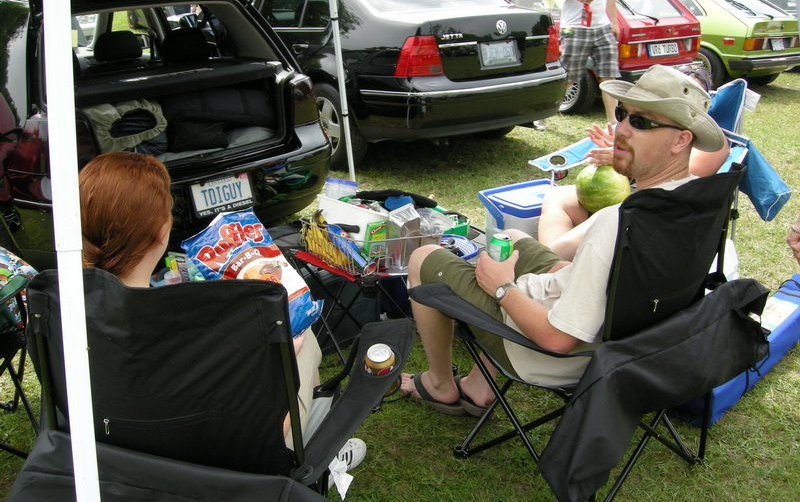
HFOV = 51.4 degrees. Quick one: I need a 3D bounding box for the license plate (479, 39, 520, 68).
[{"bbox_3d":[0.672,-1.332,5.608,0.305,0.152,0.020,-15,12,-36],"label":"license plate"}]

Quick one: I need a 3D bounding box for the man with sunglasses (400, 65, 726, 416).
[{"bbox_3d":[0.445,0.032,2.436,0.620,1.180,0.980,-15,24,-36],"label":"man with sunglasses"}]

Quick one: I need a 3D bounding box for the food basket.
[{"bbox_3d":[-0.105,-0.023,2.848,0.300,0.130,0.330,-11,21,-26],"label":"food basket"}]

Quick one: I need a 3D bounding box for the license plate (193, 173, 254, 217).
[{"bbox_3d":[-0.822,-0.259,3.886,0.310,0.160,0.020,-16,11,-37],"label":"license plate"}]

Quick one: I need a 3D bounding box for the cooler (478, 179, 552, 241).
[{"bbox_3d":[0.644,-0.092,4.075,0.440,0.340,0.320,-11,21,-26],"label":"cooler"}]

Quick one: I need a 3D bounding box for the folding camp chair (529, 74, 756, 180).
[{"bbox_3d":[1.056,-0.290,3.745,0.700,0.920,0.800,-11,22,-28],"label":"folding camp chair"}]

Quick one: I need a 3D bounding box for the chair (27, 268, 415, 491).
[{"bbox_3d":[-0.375,0.374,1.888,0.770,0.910,0.670,4,20,13],"label":"chair"}]

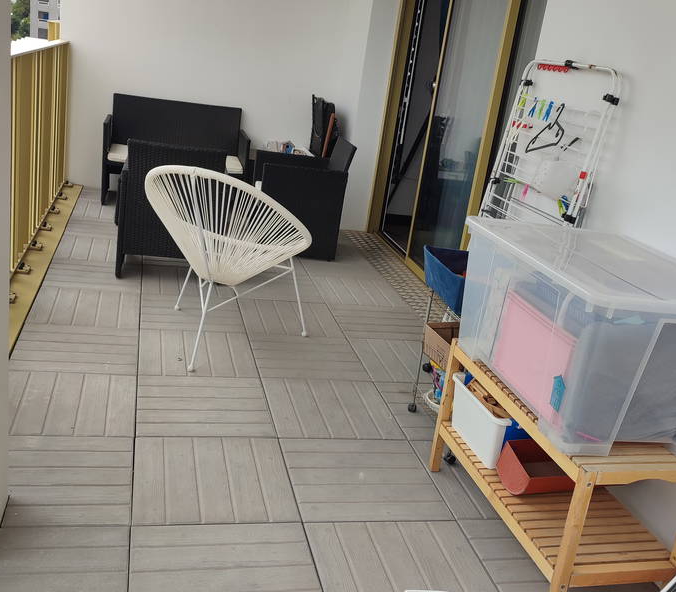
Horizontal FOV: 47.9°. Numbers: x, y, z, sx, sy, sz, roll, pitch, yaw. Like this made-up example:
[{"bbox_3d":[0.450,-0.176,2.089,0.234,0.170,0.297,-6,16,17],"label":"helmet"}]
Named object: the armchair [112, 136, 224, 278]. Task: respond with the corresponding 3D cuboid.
[{"bbox_3d":[-0.942,-0.517,4.329,0.550,0.765,0.610,3,19,-15],"label":"armchair"}]

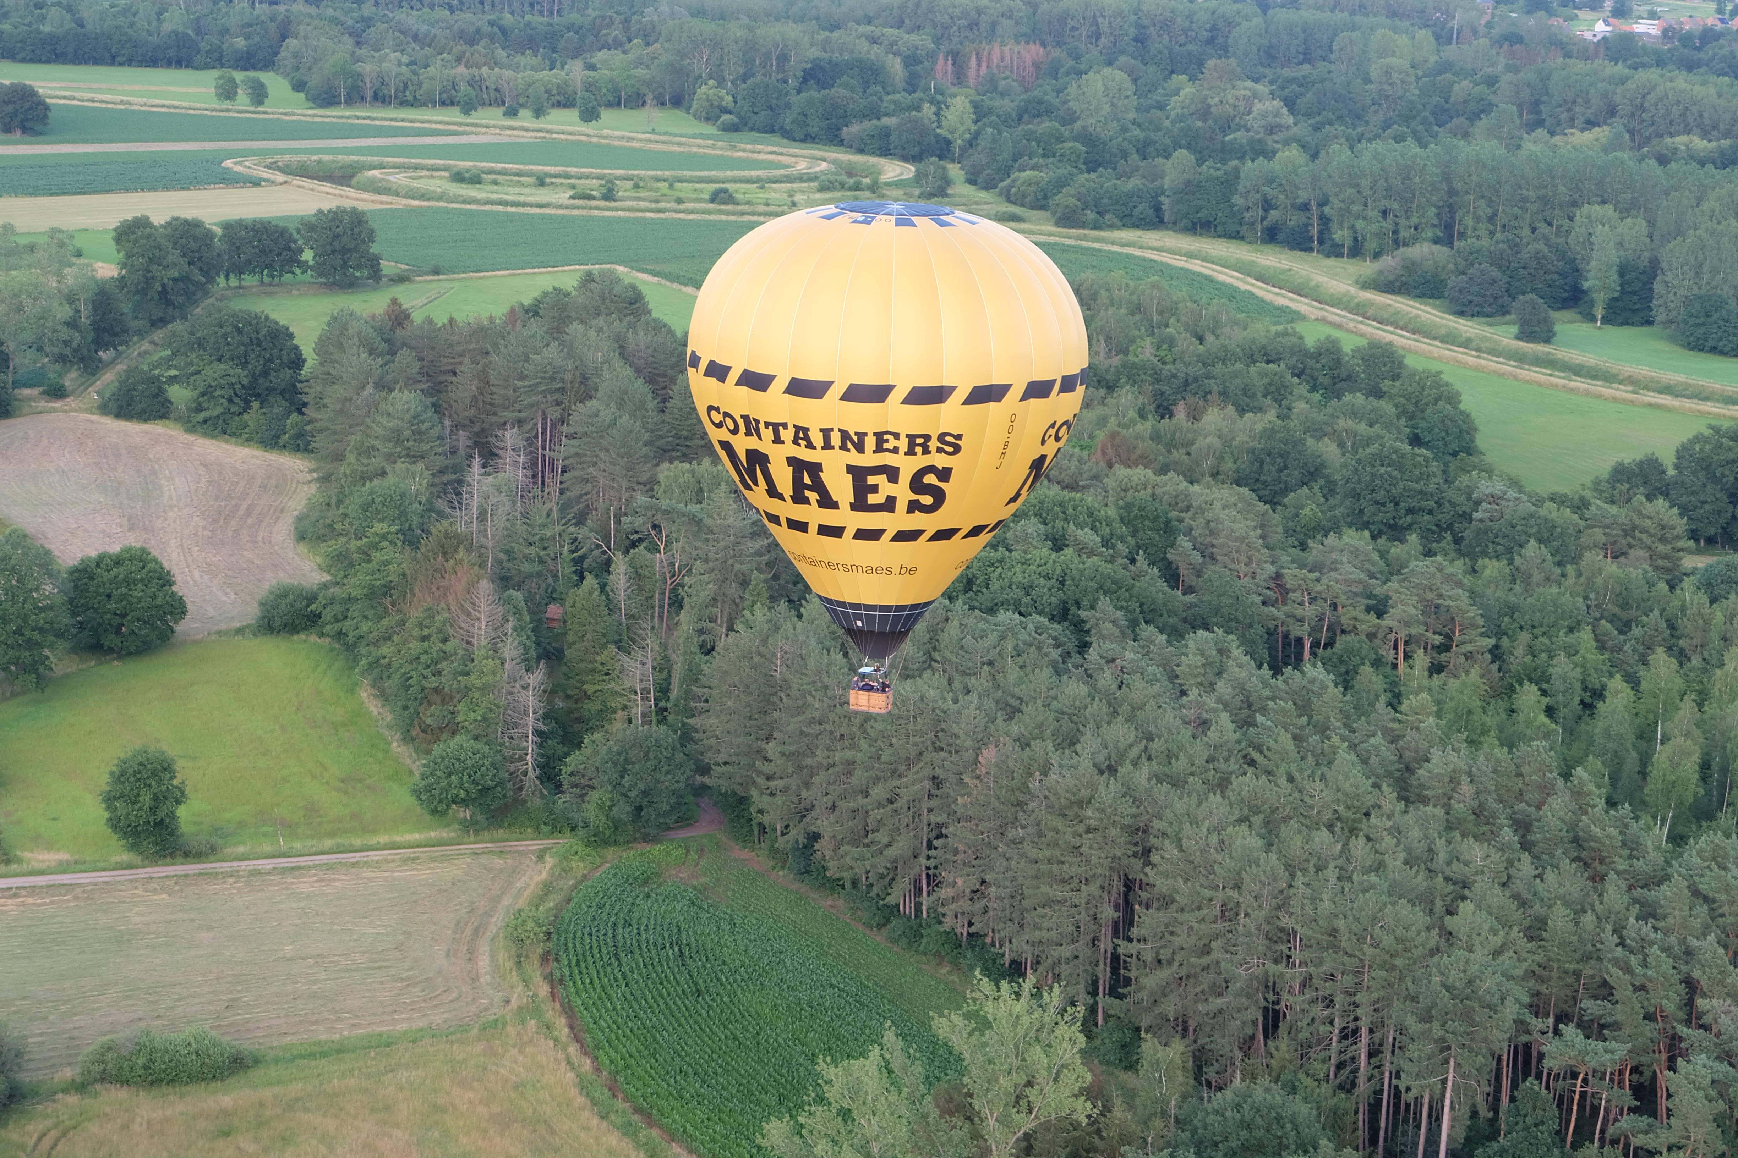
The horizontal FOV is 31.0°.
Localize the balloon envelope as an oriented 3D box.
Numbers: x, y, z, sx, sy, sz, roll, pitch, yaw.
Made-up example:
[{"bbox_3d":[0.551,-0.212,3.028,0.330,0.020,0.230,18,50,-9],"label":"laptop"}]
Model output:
[{"bbox_3d":[0.824,-5.793,156.848,19.800,25.600,19.800,1,13,0],"label":"balloon envelope"}]

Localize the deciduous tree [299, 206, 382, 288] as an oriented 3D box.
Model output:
[{"bbox_3d":[-120.228,-75.610,713.360,18.600,17.800,17.800,-1,13,-9],"label":"deciduous tree"}]

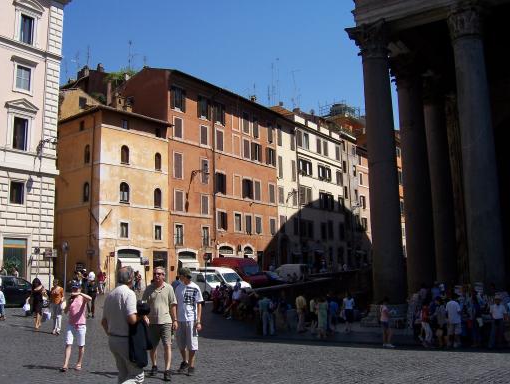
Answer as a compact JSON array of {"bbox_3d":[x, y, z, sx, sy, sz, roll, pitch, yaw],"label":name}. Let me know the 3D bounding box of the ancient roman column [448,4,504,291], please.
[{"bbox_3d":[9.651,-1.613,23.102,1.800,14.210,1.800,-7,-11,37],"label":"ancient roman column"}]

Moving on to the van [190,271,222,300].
[{"bbox_3d":[-3.529,6.652,37.430,1.750,1.900,4.100,8,-14,-41],"label":"van"}]

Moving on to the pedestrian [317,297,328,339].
[{"bbox_3d":[2.753,5.122,21.715,0.500,1.650,0.380,-3,-10,10],"label":"pedestrian"}]

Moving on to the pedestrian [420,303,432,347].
[{"bbox_3d":[6.796,5.293,21.331,0.500,1.660,0.450,-5,-10,26],"label":"pedestrian"}]

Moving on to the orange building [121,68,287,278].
[{"bbox_3d":[-5.964,-0.299,55.676,9.200,20.800,16.200,-9,-13,37],"label":"orange building"}]

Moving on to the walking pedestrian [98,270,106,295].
[{"bbox_3d":[-11.371,6.790,39.576,0.520,1.700,0.380,-1,-10,0],"label":"walking pedestrian"}]

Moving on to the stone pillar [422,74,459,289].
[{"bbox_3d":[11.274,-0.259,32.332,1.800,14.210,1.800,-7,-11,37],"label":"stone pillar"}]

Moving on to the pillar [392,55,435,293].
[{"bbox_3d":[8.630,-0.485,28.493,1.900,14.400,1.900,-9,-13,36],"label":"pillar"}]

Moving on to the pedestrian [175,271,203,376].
[{"bbox_3d":[-1.108,2.178,9.010,0.540,1.750,0.450,0,-9,-9],"label":"pedestrian"}]

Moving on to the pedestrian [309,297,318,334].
[{"bbox_3d":[2.539,5.365,23.109,0.480,1.630,0.360,-4,-11,15],"label":"pedestrian"}]

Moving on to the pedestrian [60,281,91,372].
[{"bbox_3d":[-3.225,2.395,9.591,0.560,1.580,0.450,-3,-9,11],"label":"pedestrian"}]

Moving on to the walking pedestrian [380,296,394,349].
[{"bbox_3d":[4.370,4.330,17.698,0.420,1.650,0.460,0,-10,-10],"label":"walking pedestrian"}]

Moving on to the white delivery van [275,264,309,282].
[{"bbox_3d":[3.243,8.356,54.000,4.000,1.860,1.680,-7,-11,37],"label":"white delivery van"}]

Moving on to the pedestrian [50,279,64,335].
[{"bbox_3d":[-5.849,3.394,15.811,0.480,1.600,0.420,1,-9,-11],"label":"pedestrian"}]

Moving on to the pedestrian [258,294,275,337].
[{"bbox_3d":[0.491,5.234,22.591,0.580,1.700,0.400,-2,-9,9],"label":"pedestrian"}]

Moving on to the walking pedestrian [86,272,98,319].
[{"bbox_3d":[-6.315,4.000,20.709,0.500,1.720,0.420,0,-9,-6],"label":"walking pedestrian"}]

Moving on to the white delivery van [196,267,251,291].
[{"bbox_3d":[-2.123,6.857,39.622,1.900,2.120,4.600,8,-14,-41],"label":"white delivery van"}]

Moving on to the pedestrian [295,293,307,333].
[{"bbox_3d":[1.929,4.986,22.090,0.520,1.730,0.380,-3,-10,10],"label":"pedestrian"}]

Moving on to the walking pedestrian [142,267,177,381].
[{"bbox_3d":[-1.545,2.119,8.704,0.600,1.770,0.500,-1,-9,0],"label":"walking pedestrian"}]

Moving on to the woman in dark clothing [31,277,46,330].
[{"bbox_3d":[-6.819,3.528,16.771,0.500,1.650,0.400,2,-11,-18],"label":"woman in dark clothing"}]

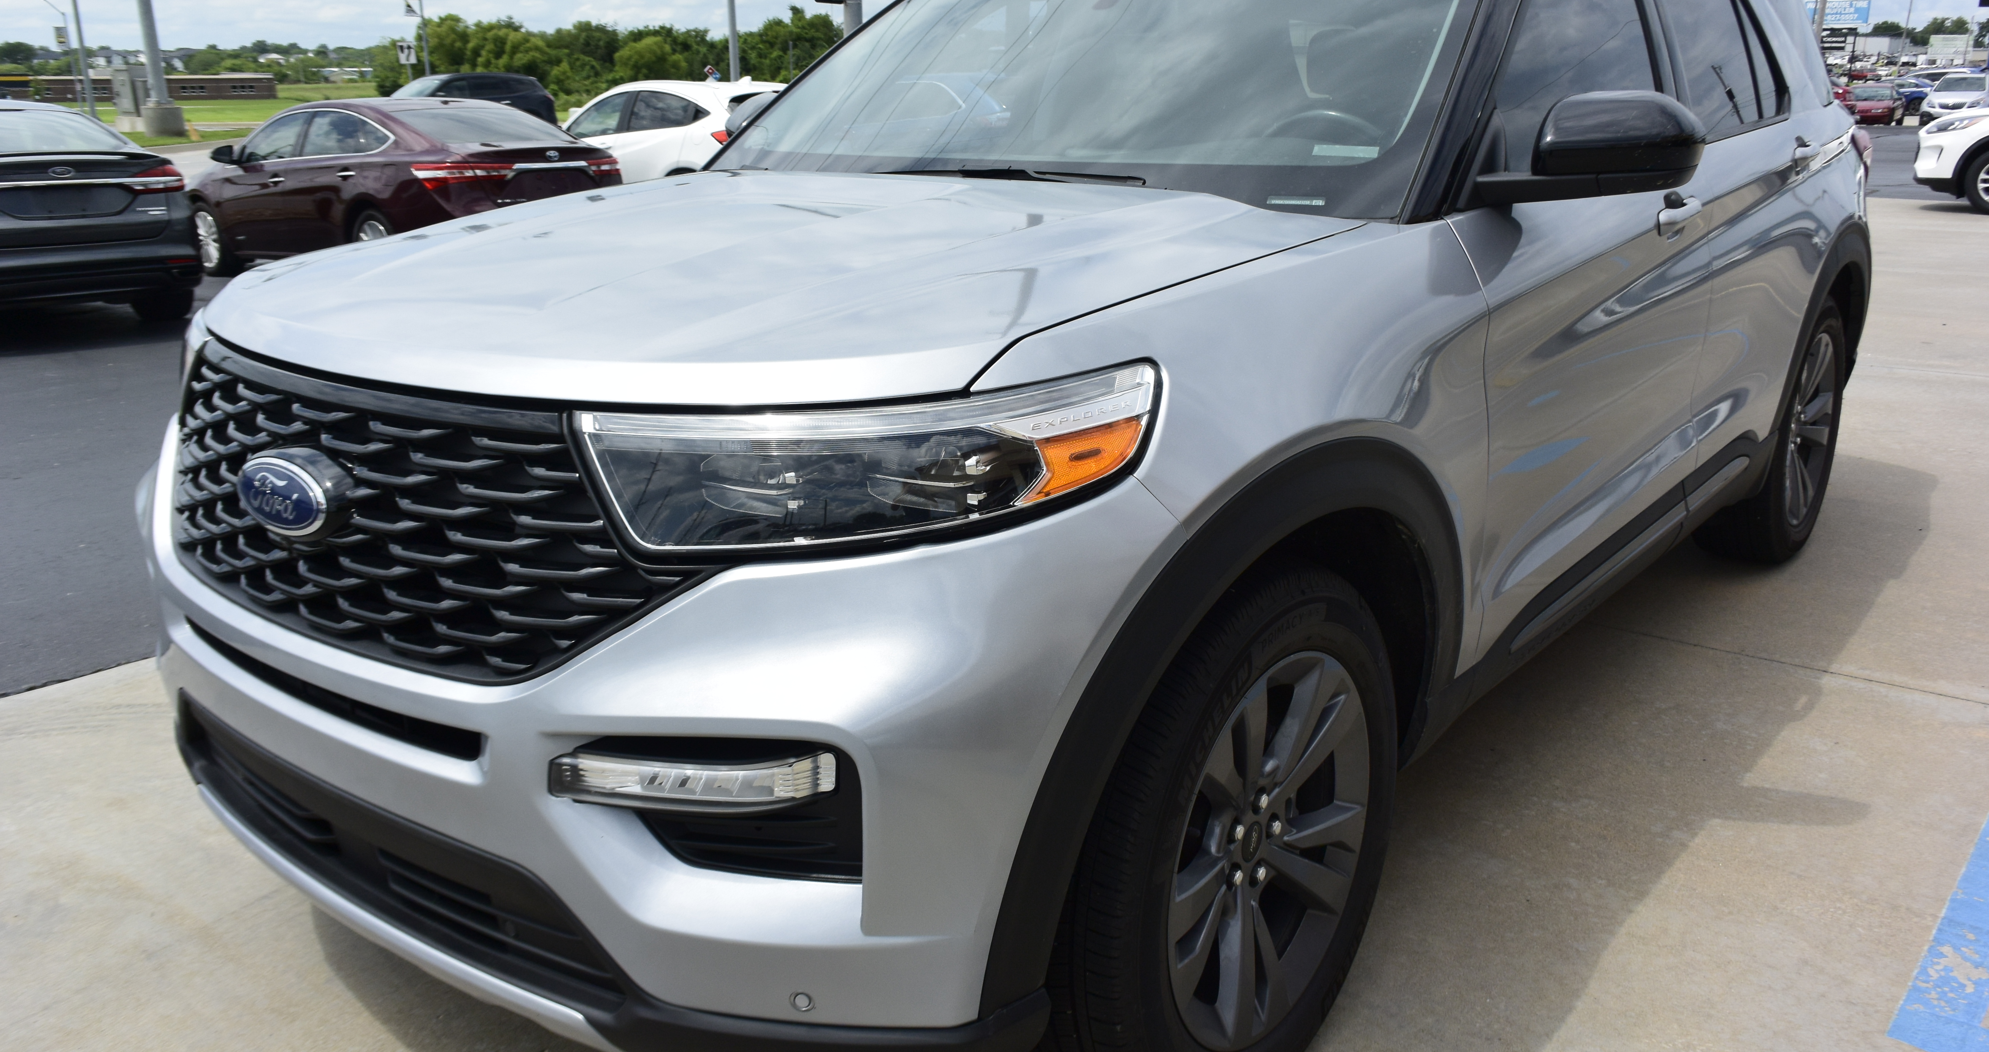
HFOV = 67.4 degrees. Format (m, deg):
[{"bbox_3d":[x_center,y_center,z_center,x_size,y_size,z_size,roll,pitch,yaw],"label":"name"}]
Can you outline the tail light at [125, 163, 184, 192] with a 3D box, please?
[{"bbox_3d":[-5.330,-2.213,9.500,0.460,0.175,0.280,-15,23,-41],"label":"tail light"}]

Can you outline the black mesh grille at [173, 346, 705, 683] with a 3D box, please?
[{"bbox_3d":[-0.813,-0.037,1.878,1.140,0.330,0.210,13,21,37],"label":"black mesh grille"}]

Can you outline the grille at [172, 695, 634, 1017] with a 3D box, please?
[{"bbox_3d":[-0.863,0.366,1.976,1.060,0.220,0.170,12,21,38],"label":"grille"}]

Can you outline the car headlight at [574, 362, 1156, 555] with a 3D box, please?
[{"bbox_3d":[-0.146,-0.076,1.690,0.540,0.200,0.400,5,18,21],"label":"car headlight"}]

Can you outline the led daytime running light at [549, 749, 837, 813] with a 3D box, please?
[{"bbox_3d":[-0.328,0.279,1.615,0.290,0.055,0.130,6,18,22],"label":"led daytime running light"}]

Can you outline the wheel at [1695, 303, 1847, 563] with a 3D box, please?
[{"bbox_3d":[2.224,-0.293,4.277,0.260,0.775,0.780,12,21,38],"label":"wheel"}]

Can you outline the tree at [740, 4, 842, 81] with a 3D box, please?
[{"bbox_3d":[-12.422,-28.110,90.731,7.000,6.200,6.000,0,17,0],"label":"tree"}]

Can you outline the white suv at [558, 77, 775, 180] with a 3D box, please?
[{"bbox_3d":[-3.720,-4.400,17.420,4.300,1.600,1.770,14,22,40],"label":"white suv"}]

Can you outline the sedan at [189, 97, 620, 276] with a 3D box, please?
[{"bbox_3d":[-5.150,-2.830,12.540,4.950,1.460,1.840,13,21,37],"label":"sedan"}]

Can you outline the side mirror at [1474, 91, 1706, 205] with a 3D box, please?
[{"bbox_3d":[0.875,-0.557,2.179,0.250,0.170,0.220,13,21,37],"label":"side mirror"}]

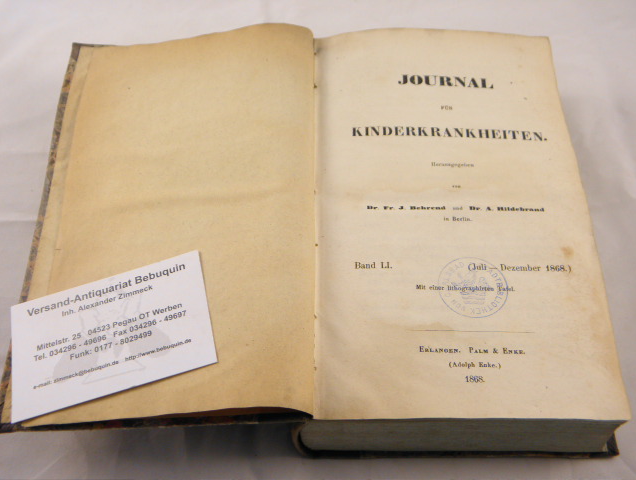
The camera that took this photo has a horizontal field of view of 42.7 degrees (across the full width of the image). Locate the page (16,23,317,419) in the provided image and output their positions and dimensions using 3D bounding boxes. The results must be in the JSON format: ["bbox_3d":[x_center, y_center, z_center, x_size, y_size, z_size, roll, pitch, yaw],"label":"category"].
[{"bbox_3d":[-0.061,-0.020,0.368,0.123,0.014,0.211,-4,56,3],"label":"page"}]

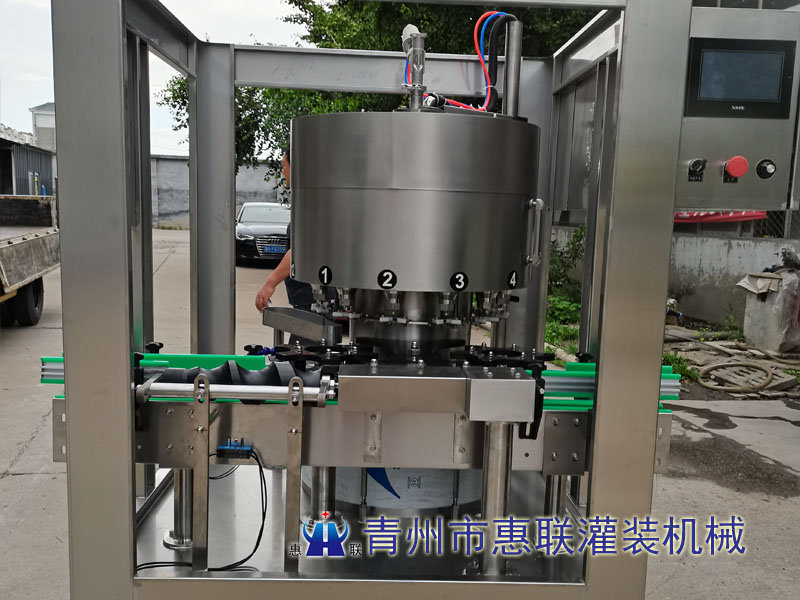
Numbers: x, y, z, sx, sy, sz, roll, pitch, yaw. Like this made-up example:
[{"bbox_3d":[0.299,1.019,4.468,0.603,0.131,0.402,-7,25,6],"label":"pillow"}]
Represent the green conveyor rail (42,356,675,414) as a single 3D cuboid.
[{"bbox_3d":[-0.068,0.173,1.331,1.348,0.096,0.140,1,8,-3],"label":"green conveyor rail"}]

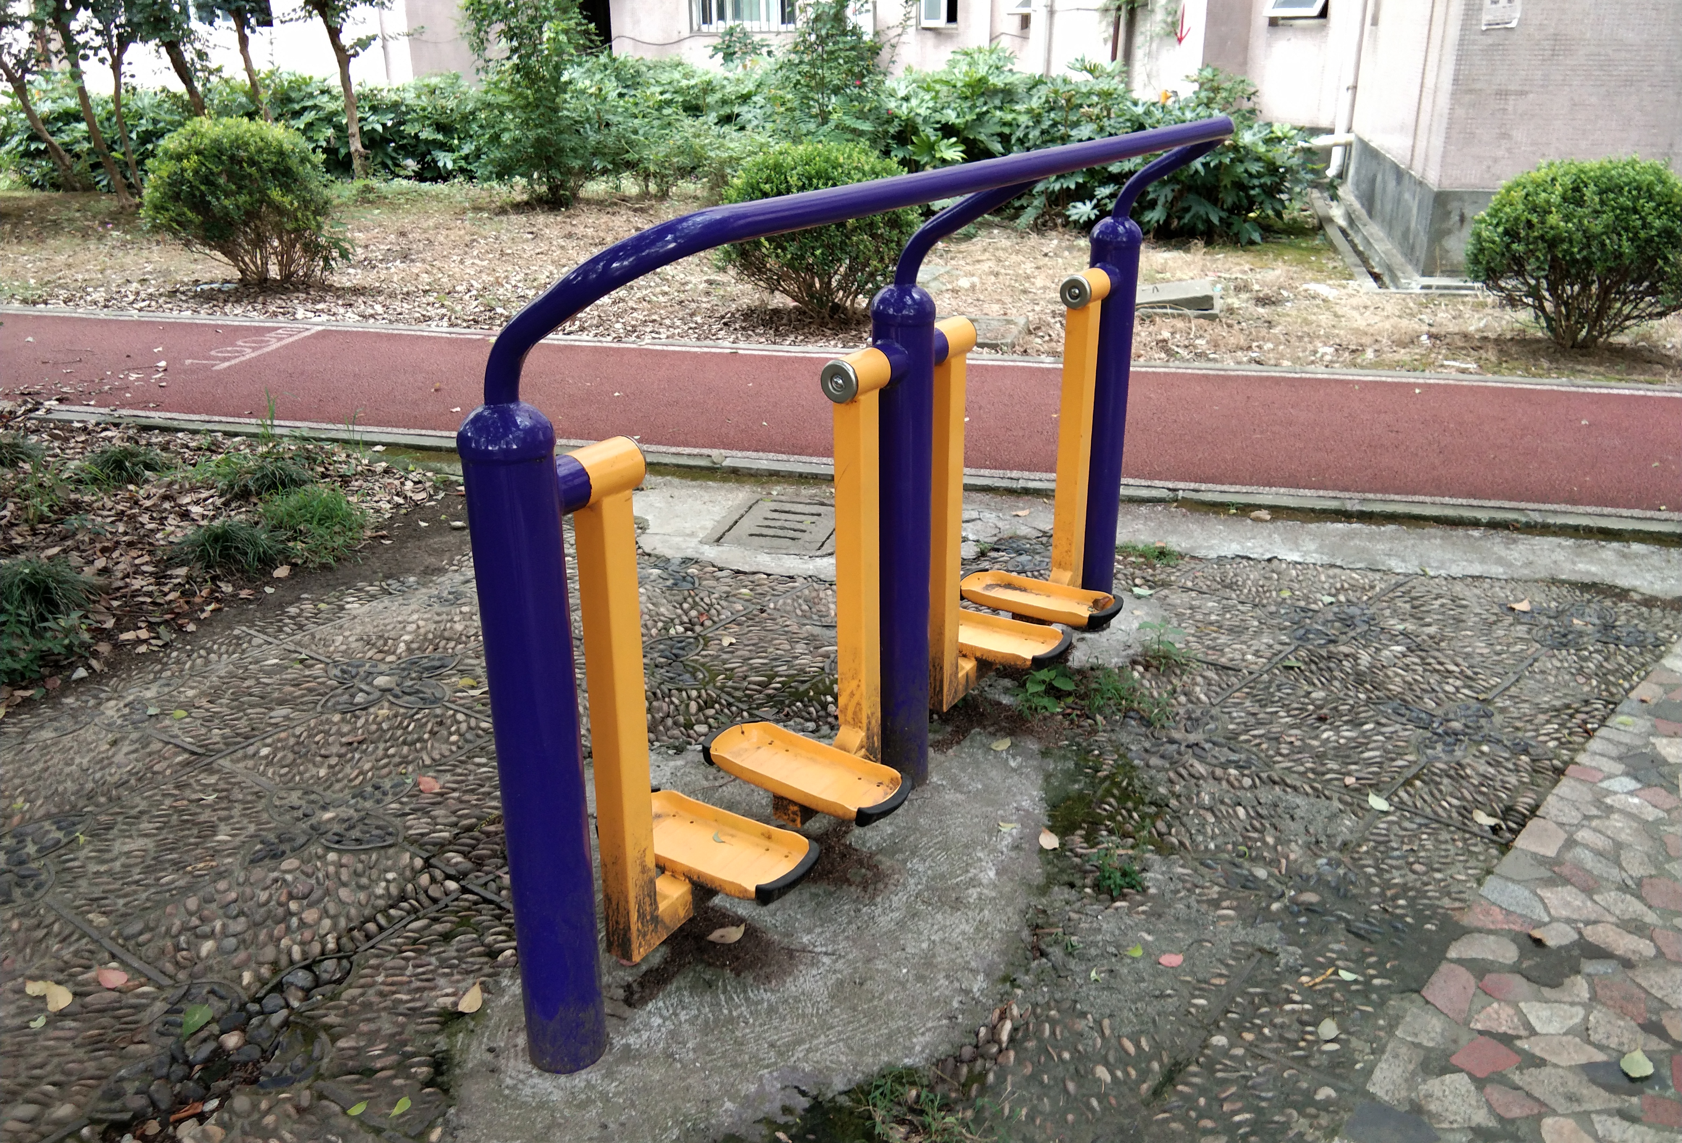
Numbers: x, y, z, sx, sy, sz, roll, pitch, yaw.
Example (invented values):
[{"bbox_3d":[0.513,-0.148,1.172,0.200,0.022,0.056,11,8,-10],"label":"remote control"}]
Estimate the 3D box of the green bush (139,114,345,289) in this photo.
[{"bbox_3d":[-3.124,-1.915,7.844,0.978,0.802,0.959,-9,24,-20],"label":"green bush"}]

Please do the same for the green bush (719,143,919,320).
[{"bbox_3d":[-0.095,-1.563,6.997,0.891,0.786,0.873,-1,23,-1],"label":"green bush"}]

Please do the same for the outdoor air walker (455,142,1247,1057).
[{"bbox_3d":[0.204,-0.160,2.814,0.314,1.261,2.152,13,25,29],"label":"outdoor air walker"}]

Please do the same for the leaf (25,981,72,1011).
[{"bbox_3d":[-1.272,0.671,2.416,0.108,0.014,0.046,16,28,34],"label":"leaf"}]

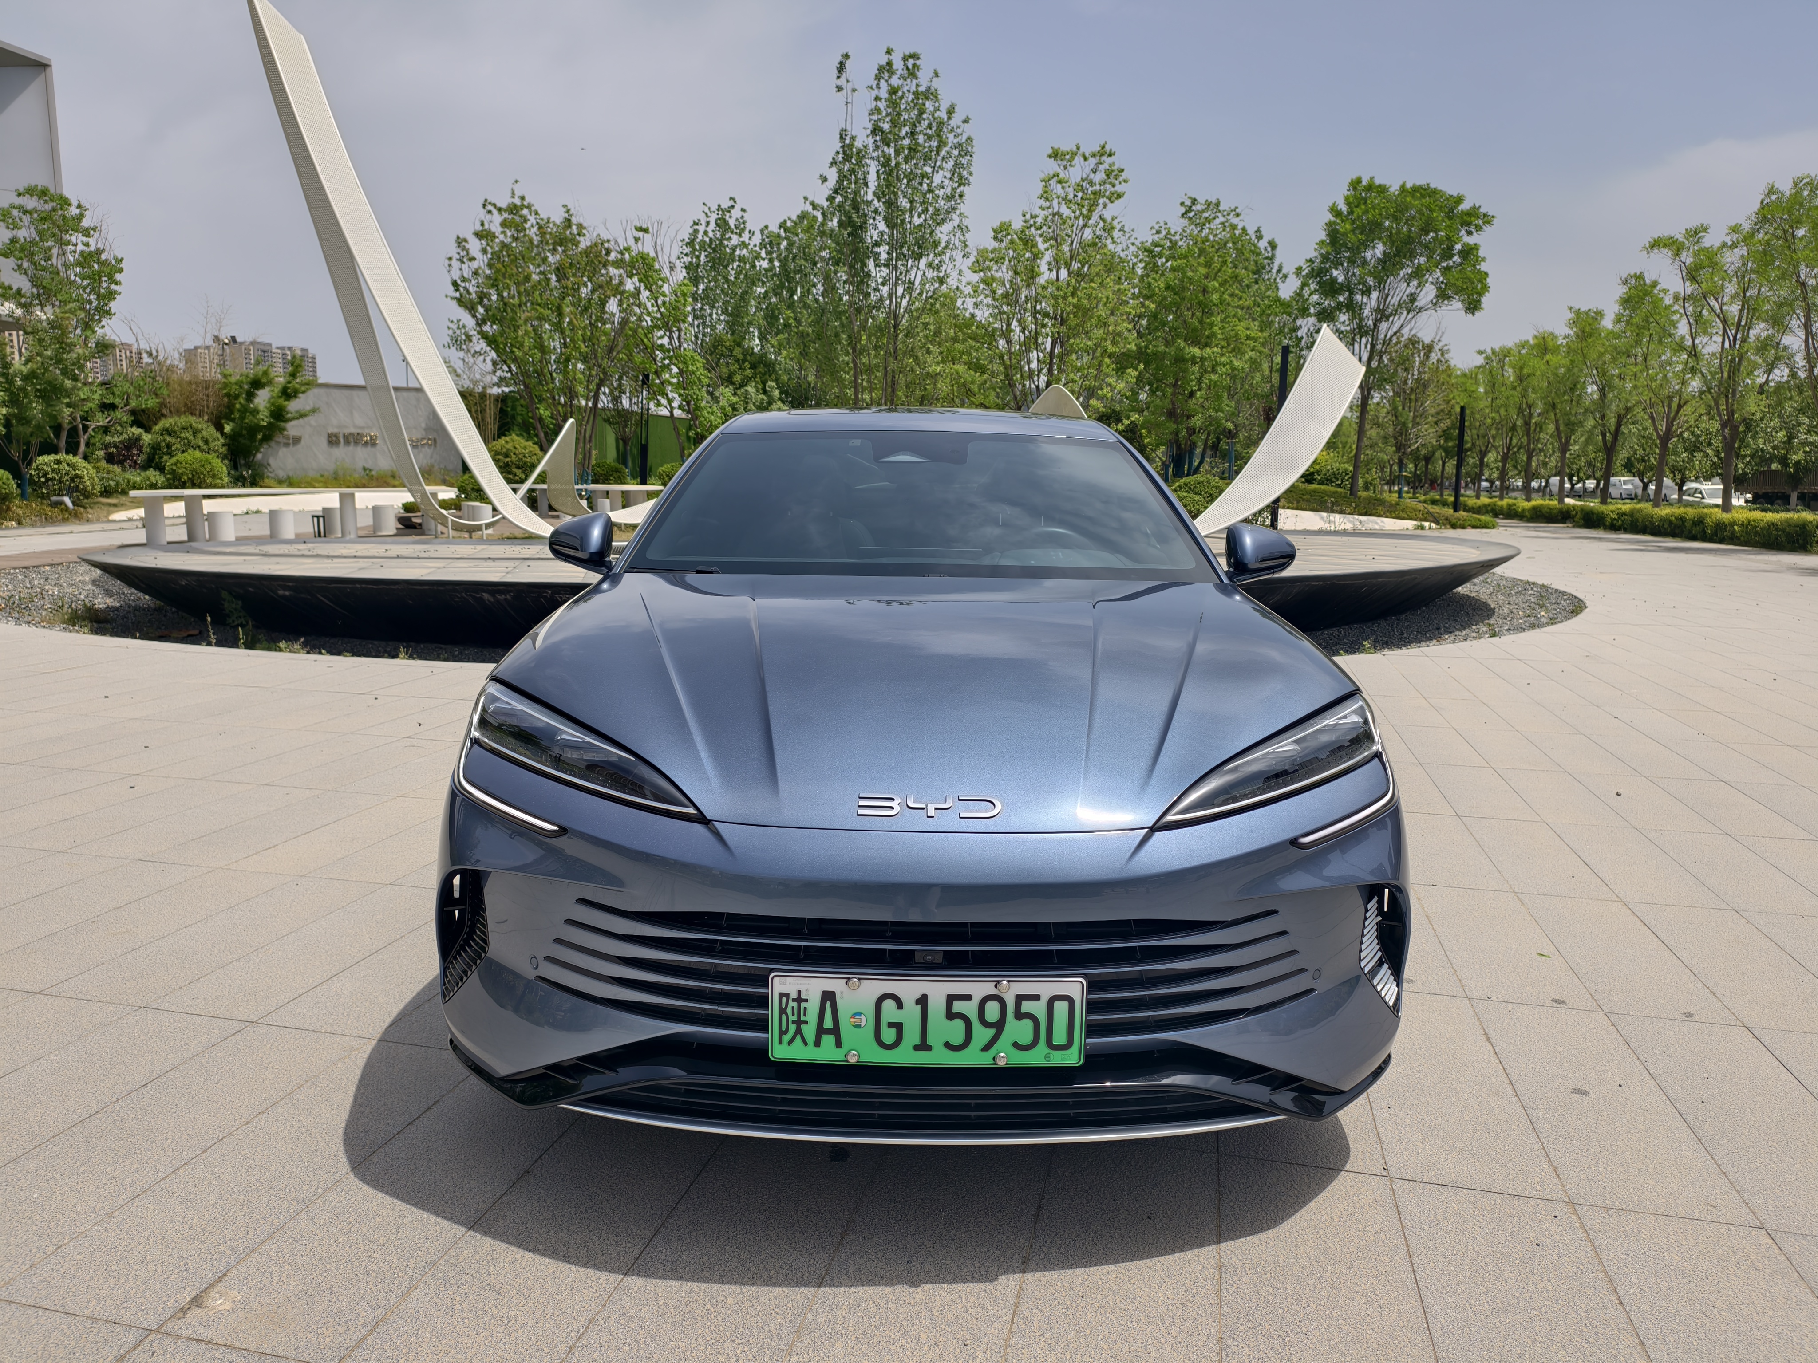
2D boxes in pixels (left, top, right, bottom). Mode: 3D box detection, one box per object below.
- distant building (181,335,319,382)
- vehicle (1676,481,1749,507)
[{"bbox_3d":[-417.361,-174.905,771.814,70.000,82.200,32.000,-7,12,-39],"label":"distant building"},{"bbox_3d":[37.202,-8.342,56.000,1.830,1.480,4.600,3,10,14],"label":"vehicle"}]

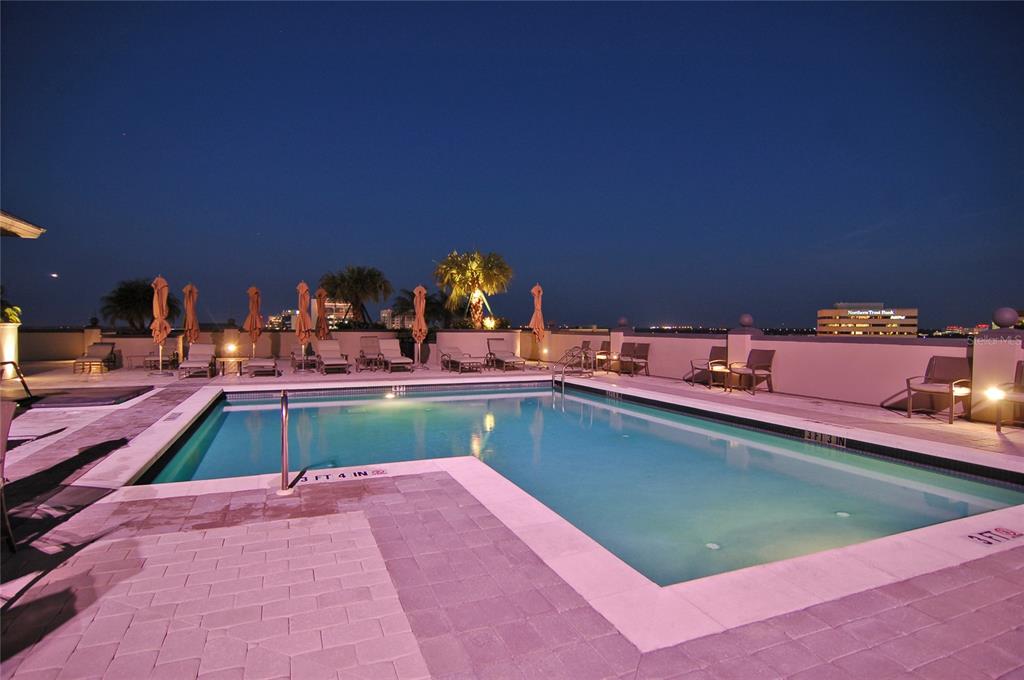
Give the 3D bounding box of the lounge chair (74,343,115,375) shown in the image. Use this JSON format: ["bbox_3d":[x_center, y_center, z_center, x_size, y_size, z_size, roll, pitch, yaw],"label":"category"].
[{"bbox_3d":[-11.122,0.470,13.700,0.630,0.794,1.550,0,2,-23],"label":"lounge chair"}]

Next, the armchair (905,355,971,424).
[{"bbox_3d":[6.005,0.676,7.139,0.643,0.882,0.542,0,1,-20],"label":"armchair"}]

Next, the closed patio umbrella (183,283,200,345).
[{"bbox_3d":[-9.841,-0.456,15.694,0.500,2.540,0.500,0,1,-22],"label":"closed patio umbrella"}]

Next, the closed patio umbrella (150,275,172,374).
[{"bbox_3d":[-9.212,-0.413,13.395,0.504,2.596,0.504,0,2,-23],"label":"closed patio umbrella"}]

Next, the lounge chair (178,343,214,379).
[{"bbox_3d":[-7.777,0.482,12.800,0.660,0.810,1.480,0,1,-23],"label":"lounge chair"}]

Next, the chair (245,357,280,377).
[{"bbox_3d":[-6.491,0.680,13.388,0.680,0.420,1.900,0,1,-25],"label":"chair"}]

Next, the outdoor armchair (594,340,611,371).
[{"bbox_3d":[2.688,0.482,15.544,0.630,0.870,0.570,0,1,-24],"label":"outdoor armchair"}]

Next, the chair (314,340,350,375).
[{"bbox_3d":[-4.966,0.451,14.175,0.700,0.870,1.700,0,1,-28],"label":"chair"}]

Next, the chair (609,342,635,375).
[{"bbox_3d":[3.036,0.518,14.001,0.630,0.870,0.570,0,1,-24],"label":"chair"}]

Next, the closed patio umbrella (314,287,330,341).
[{"bbox_3d":[-6.391,-0.461,17.194,0.480,2.540,0.480,0,1,-22],"label":"closed patio umbrella"}]

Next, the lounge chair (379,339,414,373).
[{"bbox_3d":[-3.341,0.450,14.787,0.680,0.870,1.700,0,1,-26],"label":"lounge chair"}]

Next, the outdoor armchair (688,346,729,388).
[{"bbox_3d":[4.309,0.579,10.997,0.706,0.869,0.554,0,2,-23],"label":"outdoor armchair"}]

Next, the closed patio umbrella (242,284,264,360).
[{"bbox_3d":[-8.123,-0.451,16.094,0.560,2.540,0.560,0,1,-22],"label":"closed patio umbrella"}]

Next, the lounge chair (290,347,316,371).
[{"bbox_3d":[-6.399,0.481,15.698,0.680,0.720,1.750,0,1,-28],"label":"lounge chair"}]

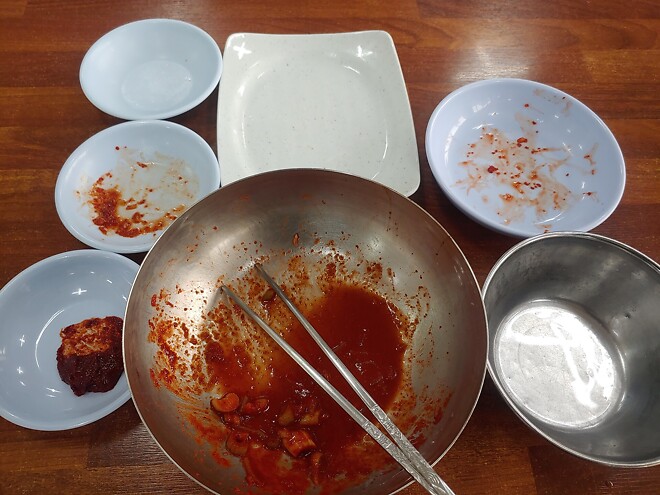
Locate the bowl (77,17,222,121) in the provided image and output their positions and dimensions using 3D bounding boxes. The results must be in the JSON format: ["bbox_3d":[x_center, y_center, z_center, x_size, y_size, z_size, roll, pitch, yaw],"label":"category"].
[{"bbox_3d":[-0.158,-0.154,0.435,0.123,0.028,0.123,1,64,-3],"label":"bowl"}]

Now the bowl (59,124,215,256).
[{"bbox_3d":[-0.149,-0.045,0.382,0.123,0.028,0.123,1,64,-3],"label":"bowl"}]

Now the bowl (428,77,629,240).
[{"bbox_3d":[0.159,-0.070,0.408,0.164,0.037,0.164,1,64,-3],"label":"bowl"}]

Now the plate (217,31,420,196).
[{"bbox_3d":[-0.014,-0.118,0.428,0.167,0.024,0.182,-3,64,-5],"label":"plate"}]

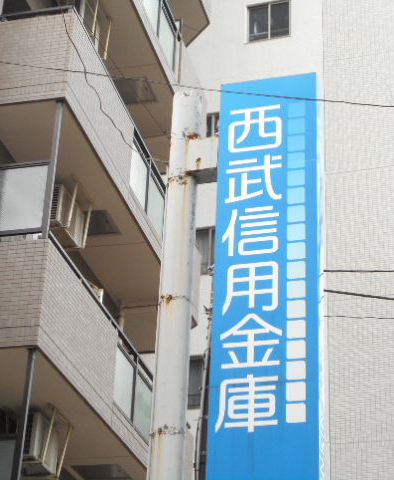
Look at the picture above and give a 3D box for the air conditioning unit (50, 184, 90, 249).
[{"bbox_3d":[-1.677,-0.278,15.506,0.285,0.525,0.800,-5,-29,13],"label":"air conditioning unit"}]

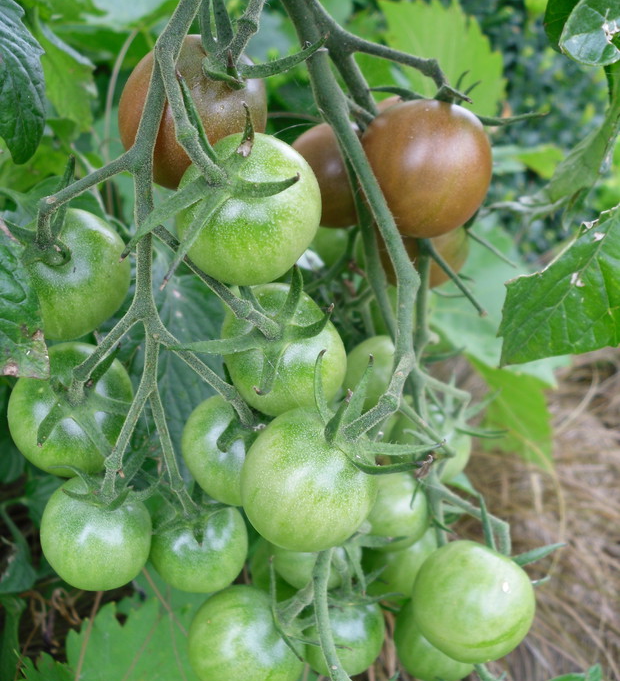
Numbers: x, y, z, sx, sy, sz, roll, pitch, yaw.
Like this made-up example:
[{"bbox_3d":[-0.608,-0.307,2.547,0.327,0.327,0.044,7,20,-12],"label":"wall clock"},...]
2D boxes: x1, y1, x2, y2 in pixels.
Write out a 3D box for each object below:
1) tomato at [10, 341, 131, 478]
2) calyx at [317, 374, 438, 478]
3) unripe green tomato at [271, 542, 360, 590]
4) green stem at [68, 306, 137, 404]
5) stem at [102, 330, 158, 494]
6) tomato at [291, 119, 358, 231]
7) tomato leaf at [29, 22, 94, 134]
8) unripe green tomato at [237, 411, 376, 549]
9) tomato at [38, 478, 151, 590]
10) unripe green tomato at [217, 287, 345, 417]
[{"bbox_3d":[-0.080,0.023,0.286,0.043,0.043,0.041,16,-16,-5],"label":"tomato"},{"bbox_3d":[0.018,0.023,0.229,0.032,0.014,0.032,19,36,-35],"label":"calyx"},{"bbox_3d":[0.002,0.069,0.290,0.031,0.029,0.031,17,24,-6],"label":"unripe green tomato"},{"bbox_3d":[-0.064,0.005,0.267,0.008,0.035,0.006,36,7,0],"label":"green stem"},{"bbox_3d":[-0.058,0.024,0.274,0.008,0.058,0.006,18,17,0],"label":"stem"},{"bbox_3d":[0.011,-0.057,0.293,0.036,0.034,0.036,11,24,-4],"label":"tomato"},{"bbox_3d":[-0.106,-0.114,0.370,0.031,0.051,0.018,-17,0,-19],"label":"tomato leaf"},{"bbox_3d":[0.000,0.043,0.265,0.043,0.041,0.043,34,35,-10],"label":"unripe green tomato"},{"bbox_3d":[-0.074,0.067,0.300,0.039,0.038,0.039,17,33,-5],"label":"tomato"},{"bbox_3d":[-0.008,0.003,0.247,0.037,0.037,0.035,-2,-18,6],"label":"unripe green tomato"}]

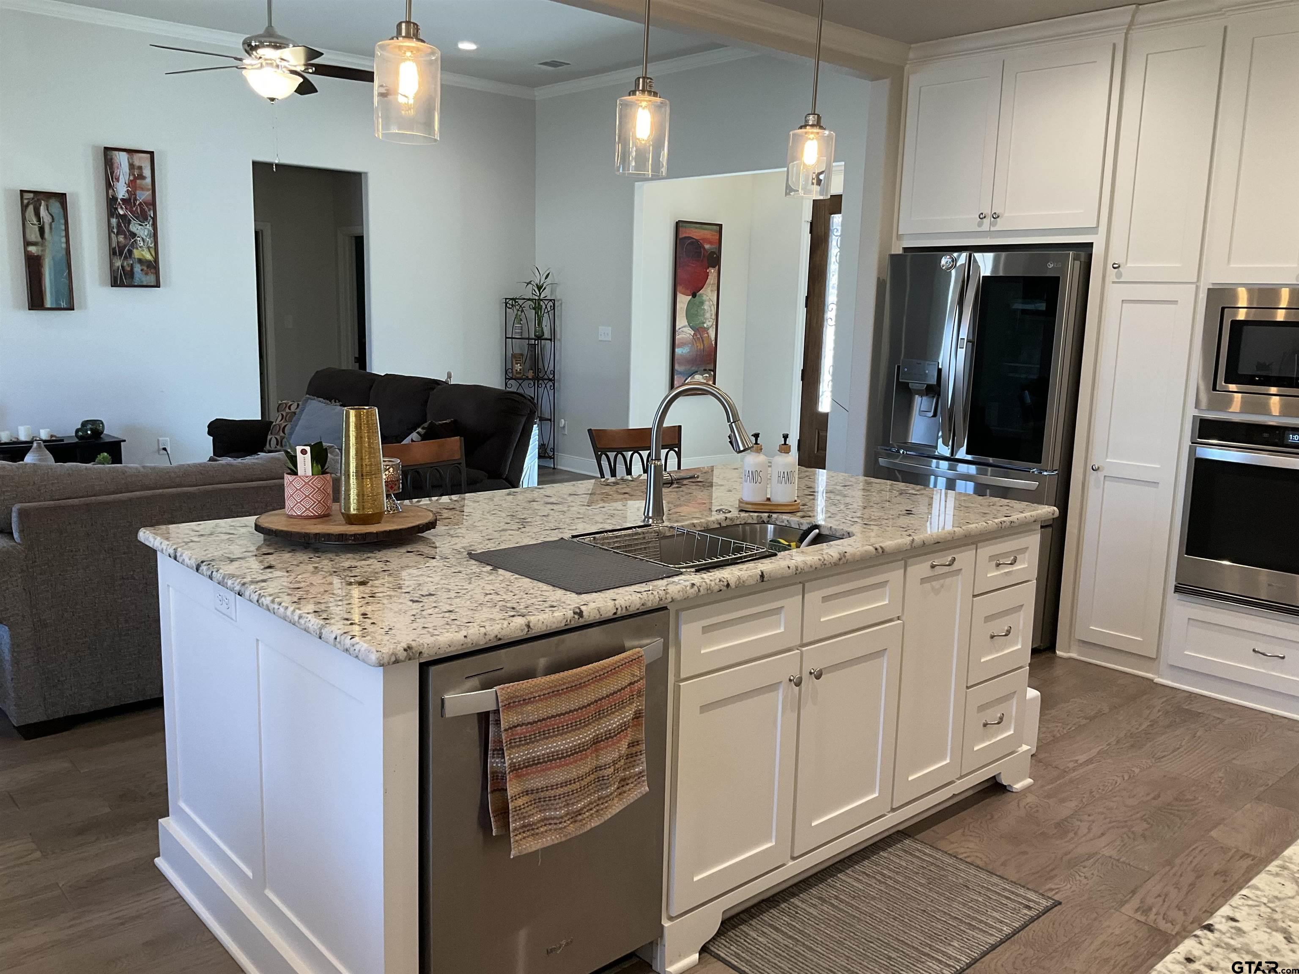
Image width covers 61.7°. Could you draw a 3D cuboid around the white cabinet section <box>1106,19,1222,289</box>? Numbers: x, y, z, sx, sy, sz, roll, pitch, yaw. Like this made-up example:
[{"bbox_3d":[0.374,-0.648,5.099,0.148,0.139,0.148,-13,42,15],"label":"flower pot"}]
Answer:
[{"bbox_3d":[2.312,-1.368,4.617,0.560,1.000,0.378,-7,13,-41],"label":"white cabinet section"}]

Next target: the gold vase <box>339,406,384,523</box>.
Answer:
[{"bbox_3d":[-0.718,-0.053,2.718,0.112,0.286,0.112,-1,10,-15],"label":"gold vase"}]

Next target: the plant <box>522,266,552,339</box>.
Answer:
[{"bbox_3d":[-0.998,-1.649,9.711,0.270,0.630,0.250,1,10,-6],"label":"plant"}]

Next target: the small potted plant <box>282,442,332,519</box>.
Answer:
[{"bbox_3d":[-0.877,-0.021,2.796,0.125,0.189,0.120,-1,10,-17],"label":"small potted plant"}]

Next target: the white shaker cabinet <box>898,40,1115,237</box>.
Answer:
[{"bbox_3d":[1.792,-1.569,5.119,0.600,0.760,1.010,-7,13,-42],"label":"white shaker cabinet"}]

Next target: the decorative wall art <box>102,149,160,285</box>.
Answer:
[{"bbox_3d":[-3.649,-1.896,7.696,0.333,0.949,0.035,-7,13,-42],"label":"decorative wall art"}]

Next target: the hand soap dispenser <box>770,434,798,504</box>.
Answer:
[{"bbox_3d":[0.417,-0.061,3.362,0.072,0.206,0.074,0,10,-11],"label":"hand soap dispenser"}]

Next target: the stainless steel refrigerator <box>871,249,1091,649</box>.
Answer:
[{"bbox_3d":[1.694,-0.201,5.247,0.820,1.775,0.912,-7,13,-42],"label":"stainless steel refrigerator"}]

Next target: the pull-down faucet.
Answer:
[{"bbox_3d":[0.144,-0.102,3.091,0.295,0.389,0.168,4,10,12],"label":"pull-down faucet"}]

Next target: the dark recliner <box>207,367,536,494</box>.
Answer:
[{"bbox_3d":[-1.722,-0.123,6.511,0.980,1.020,2.350,-7,13,-42],"label":"dark recliner"}]

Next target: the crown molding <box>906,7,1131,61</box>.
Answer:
[{"bbox_3d":[1.590,-1.968,4.789,0.085,0.085,1.110,-7,13,-42],"label":"crown molding"}]

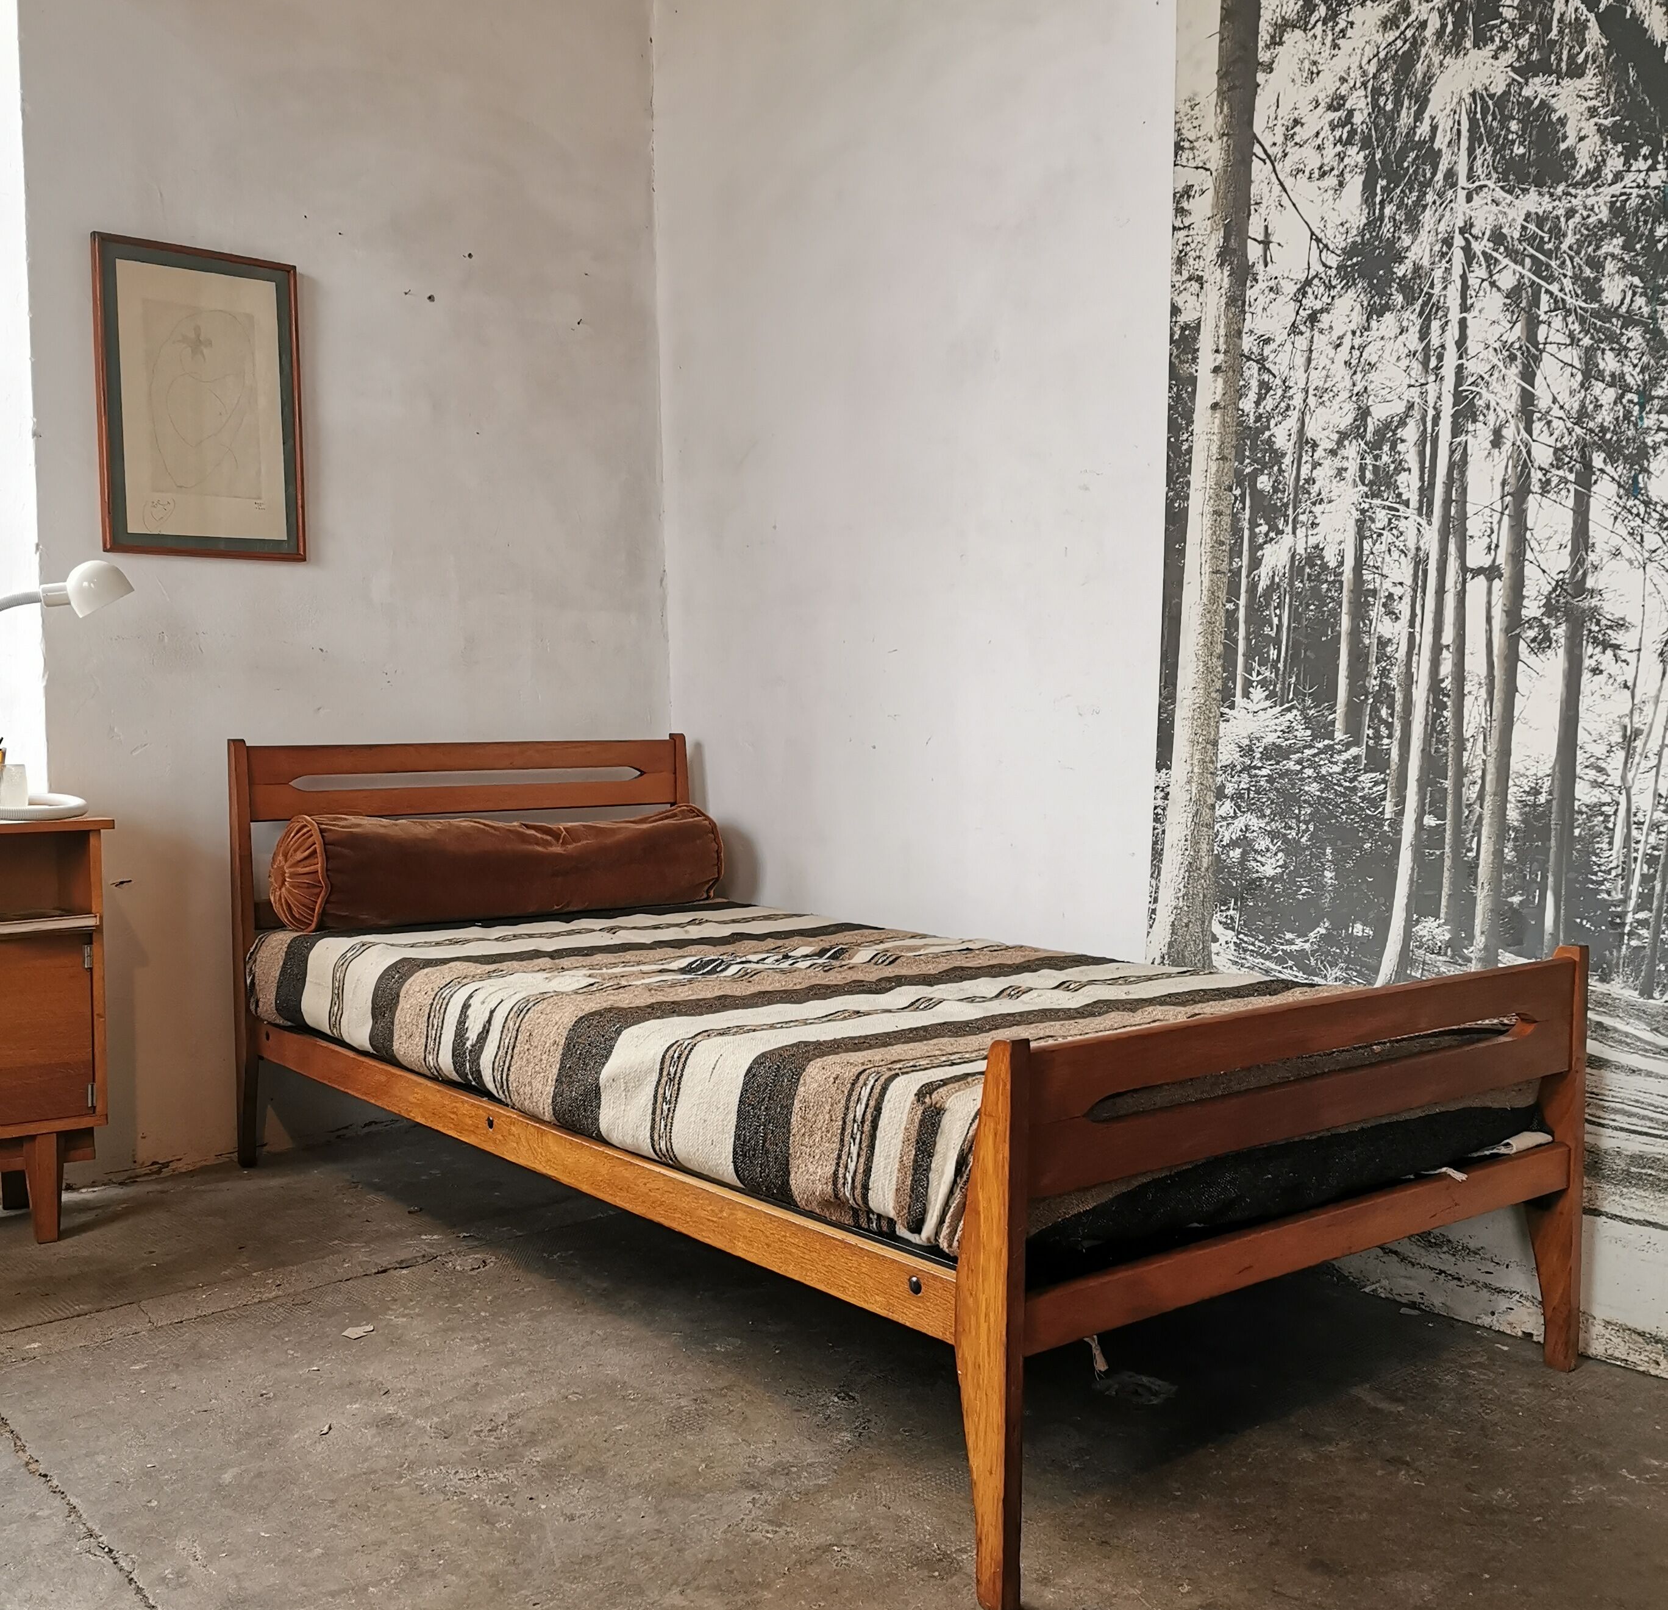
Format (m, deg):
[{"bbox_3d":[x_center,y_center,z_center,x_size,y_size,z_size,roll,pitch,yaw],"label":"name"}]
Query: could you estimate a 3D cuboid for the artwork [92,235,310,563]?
[{"bbox_3d":[-1.106,-0.700,3.038,0.363,0.530,0.022,-3,4,-44],"label":"artwork"}]

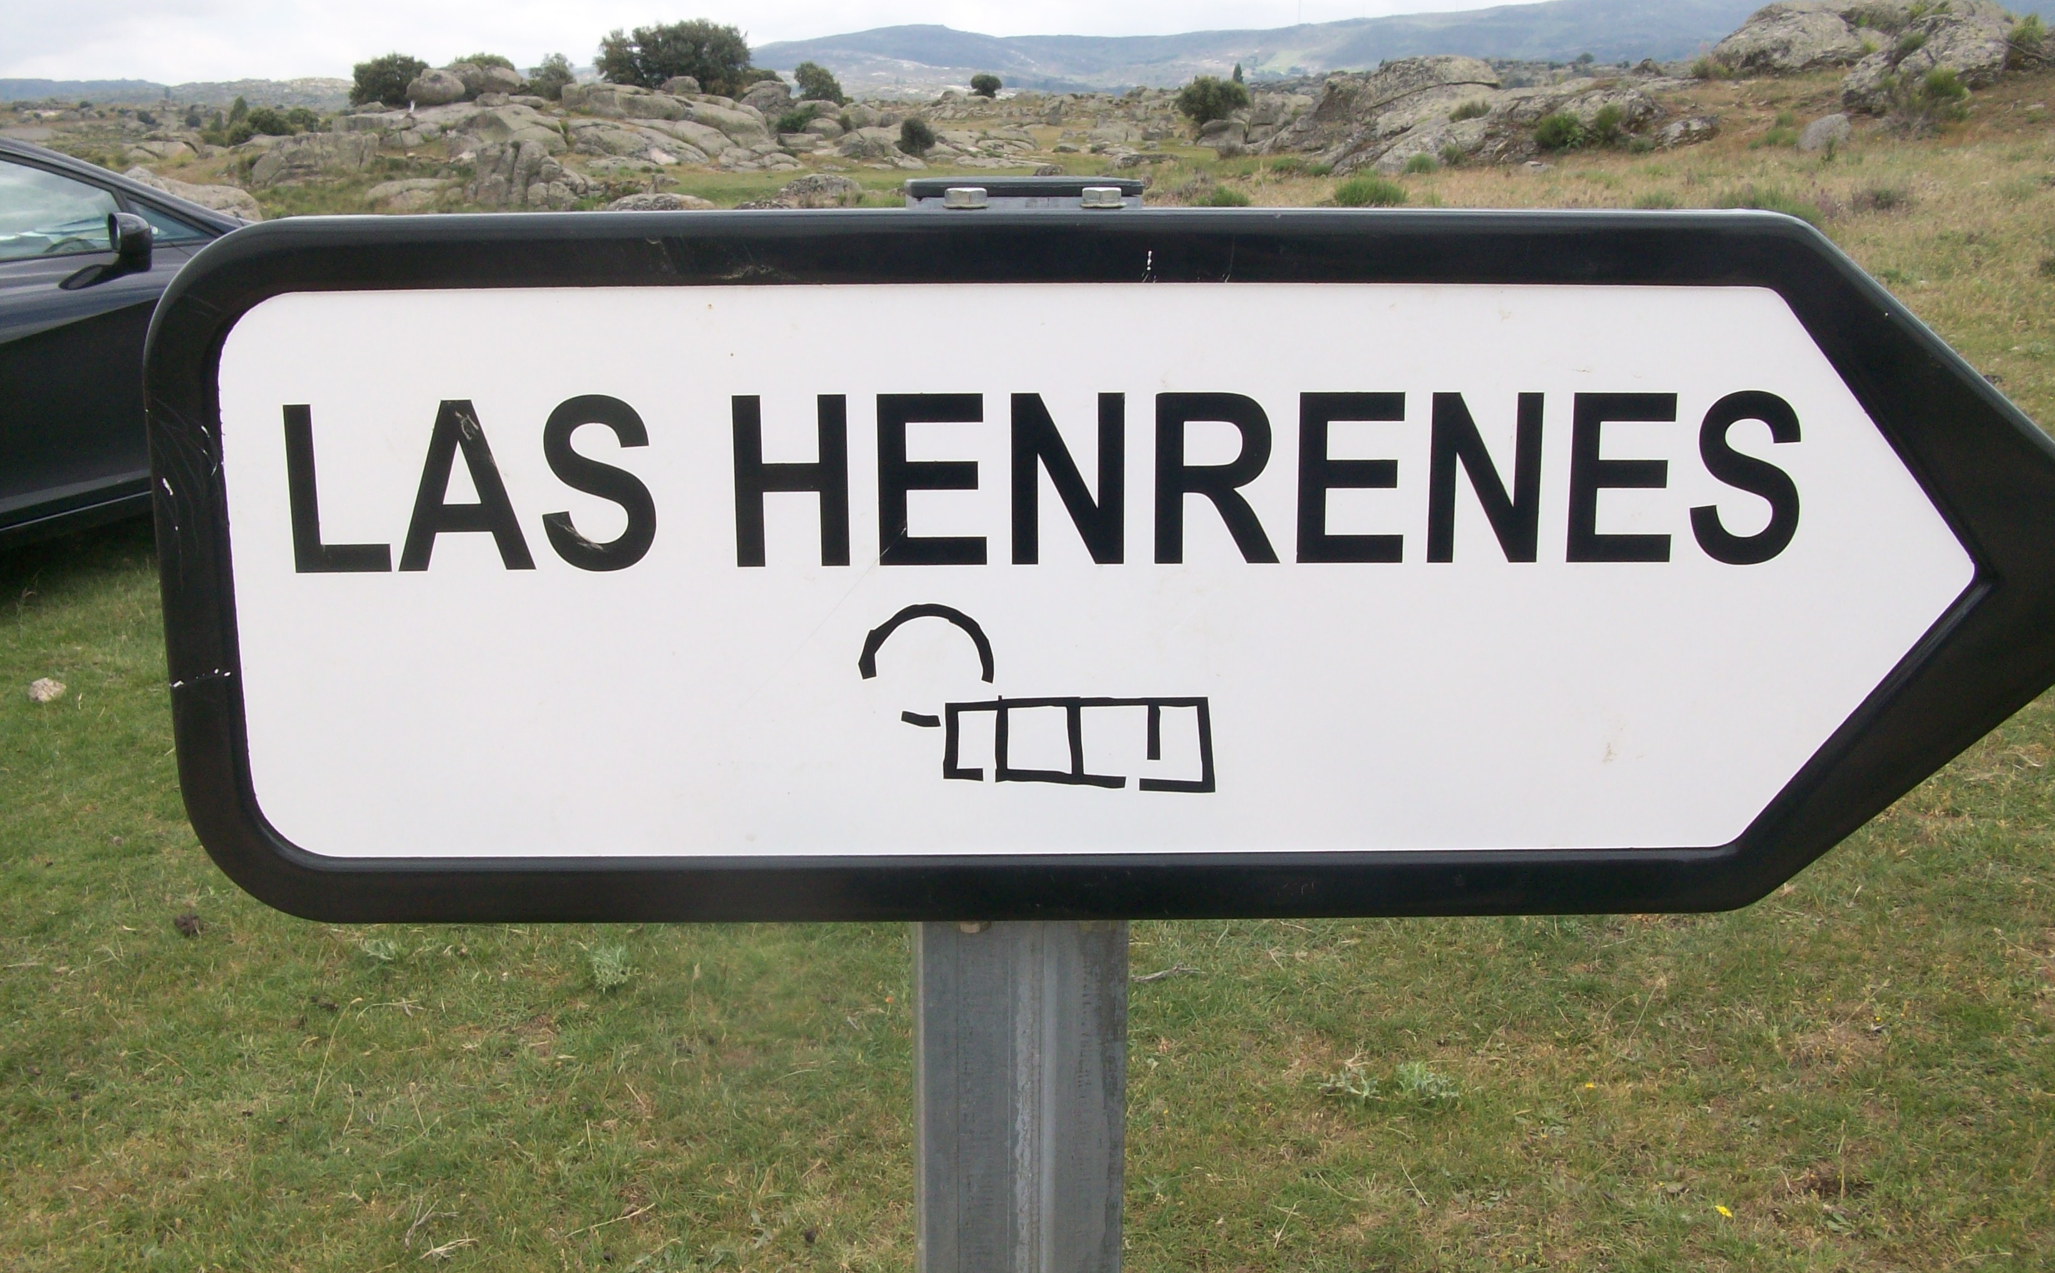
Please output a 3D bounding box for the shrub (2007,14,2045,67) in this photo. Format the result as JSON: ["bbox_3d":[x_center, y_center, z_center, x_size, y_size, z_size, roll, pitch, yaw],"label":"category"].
[{"bbox_3d":[12.451,-7.395,25.126,0.451,0.672,0.406,7,17,24],"label":"shrub"}]

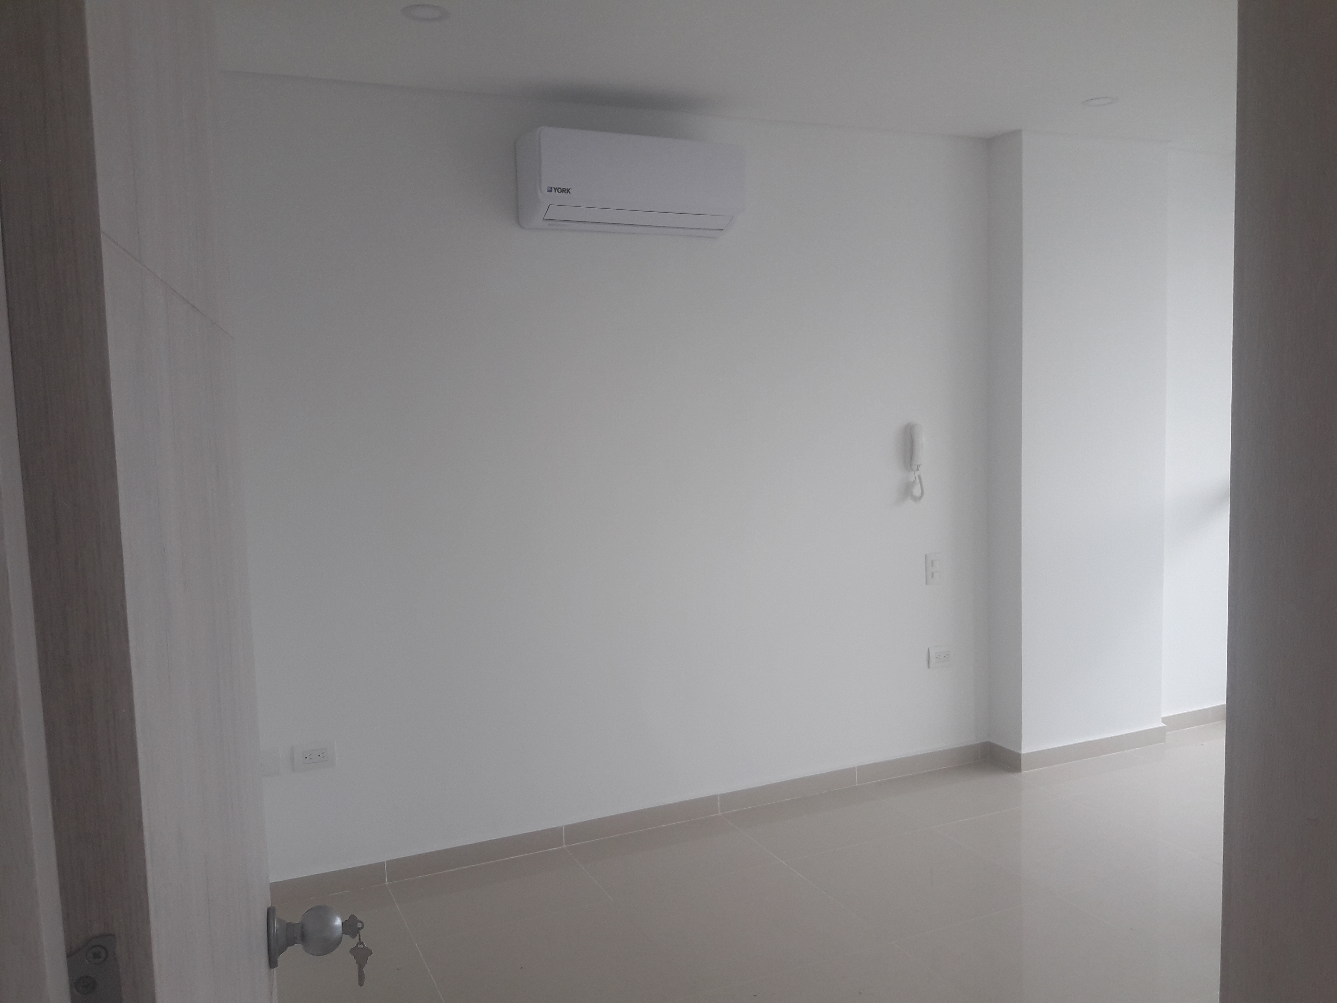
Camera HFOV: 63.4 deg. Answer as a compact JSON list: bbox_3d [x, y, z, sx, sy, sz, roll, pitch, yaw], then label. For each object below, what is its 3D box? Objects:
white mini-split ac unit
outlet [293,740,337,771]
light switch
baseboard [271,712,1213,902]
[{"bbox_3d":[-0.113,-1.032,3.536,0.731,0.285,0.194,-4,6,-24],"label":"white mini-split ac unit"},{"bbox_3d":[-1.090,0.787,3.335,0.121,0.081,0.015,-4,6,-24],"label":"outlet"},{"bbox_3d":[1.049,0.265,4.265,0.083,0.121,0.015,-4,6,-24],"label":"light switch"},{"bbox_3d":[0.644,1.085,4.045,4.075,0.076,0.199,-4,6,-24],"label":"baseboard"}]

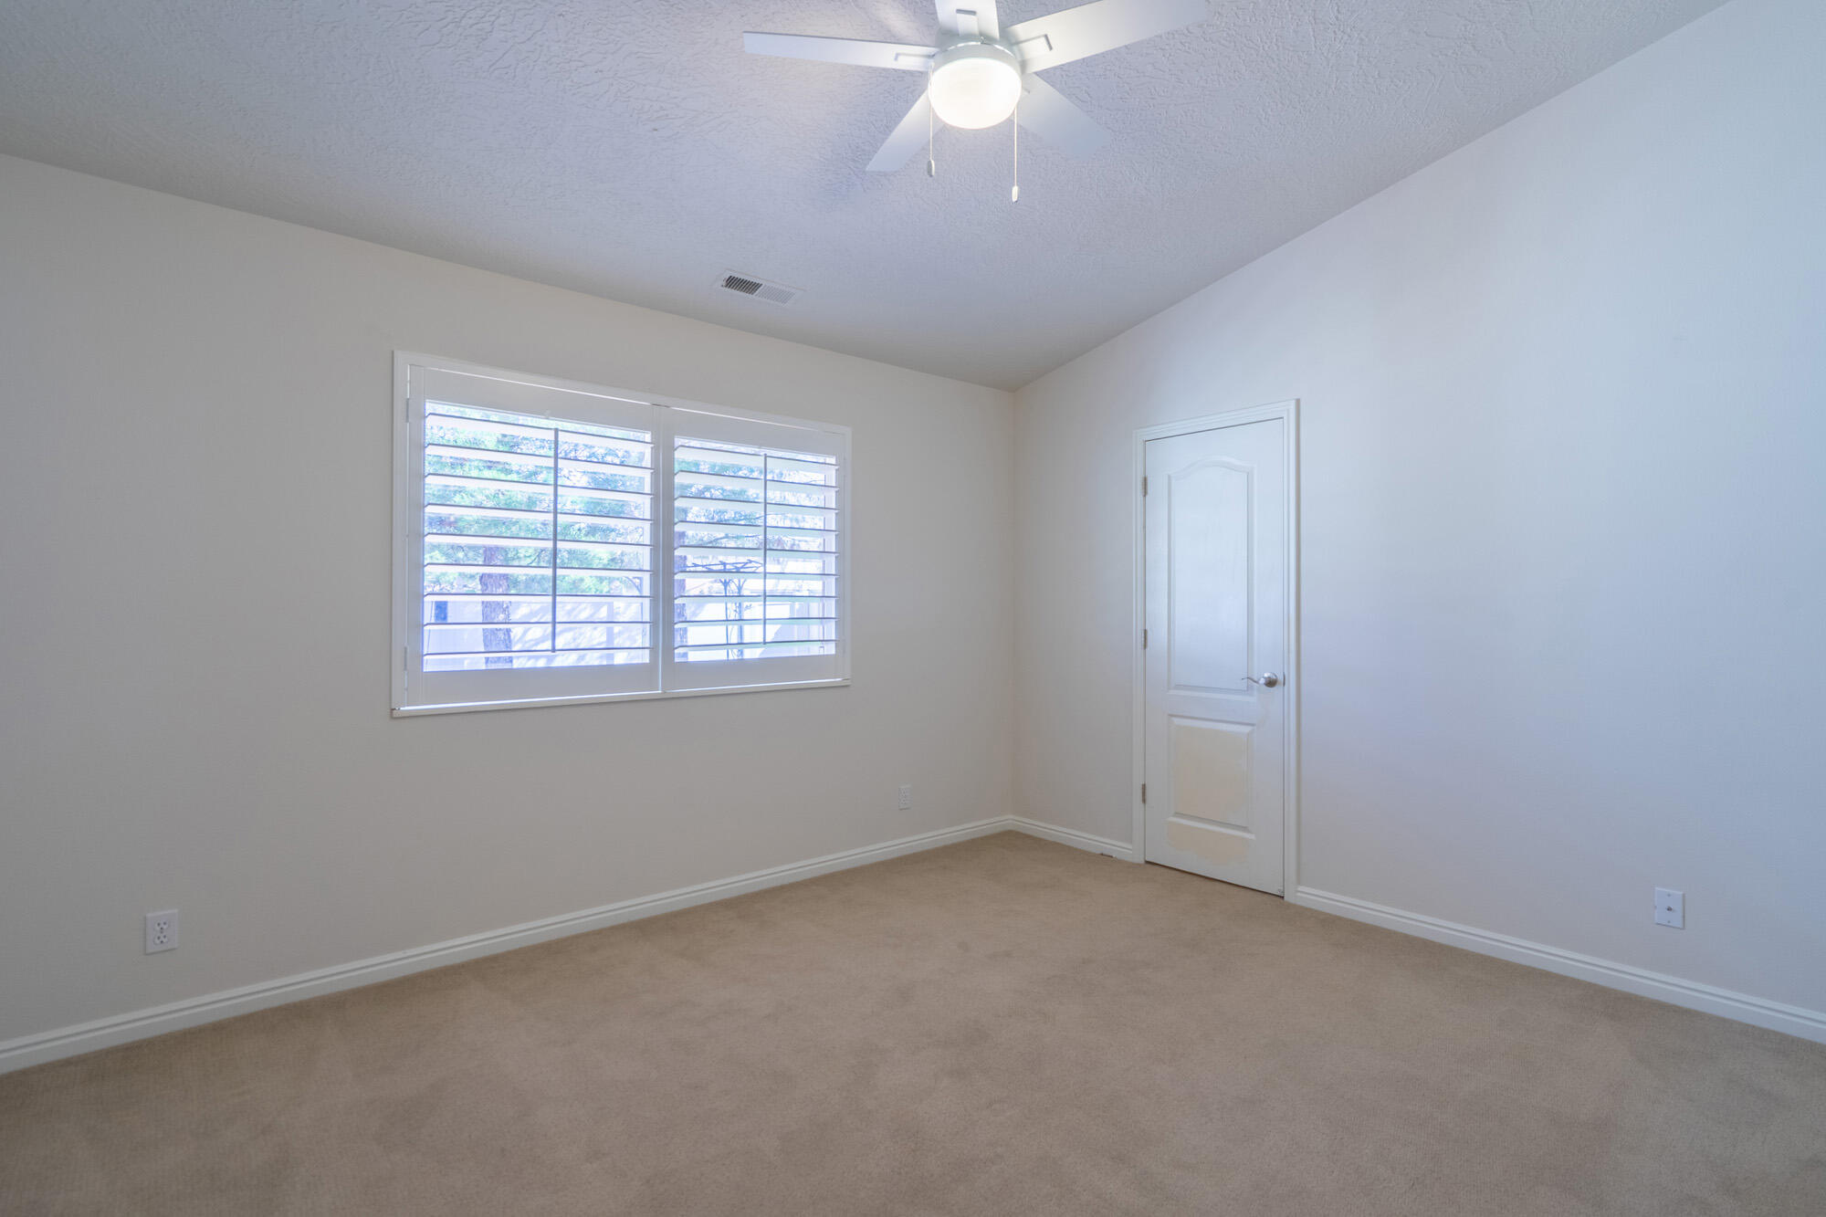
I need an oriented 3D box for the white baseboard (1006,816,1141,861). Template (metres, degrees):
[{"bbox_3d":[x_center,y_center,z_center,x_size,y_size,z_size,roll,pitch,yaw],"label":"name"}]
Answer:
[{"bbox_3d":[0.820,1.195,4.243,0.015,0.082,0.793,0,0,-43],"label":"white baseboard"}]

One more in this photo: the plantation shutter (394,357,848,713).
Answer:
[{"bbox_3d":[-1.013,-0.243,3.273,1.830,1.211,0.070,0,0,-38],"label":"plantation shutter"}]

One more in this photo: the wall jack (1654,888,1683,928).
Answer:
[{"bbox_3d":[2.395,0.952,2.569,0.010,0.115,0.070,0,0,-43],"label":"wall jack"}]

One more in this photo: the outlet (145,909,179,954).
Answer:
[{"bbox_3d":[-2.182,0.941,2.357,0.070,0.115,0.010,0,0,-38],"label":"outlet"}]

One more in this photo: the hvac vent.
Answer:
[{"bbox_3d":[-0.615,-1.270,3.240,0.335,0.018,0.135,0,-13,-38],"label":"hvac vent"}]

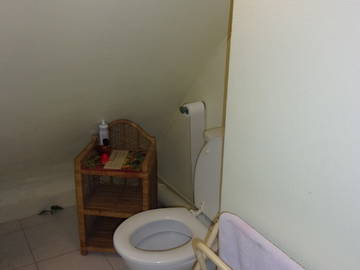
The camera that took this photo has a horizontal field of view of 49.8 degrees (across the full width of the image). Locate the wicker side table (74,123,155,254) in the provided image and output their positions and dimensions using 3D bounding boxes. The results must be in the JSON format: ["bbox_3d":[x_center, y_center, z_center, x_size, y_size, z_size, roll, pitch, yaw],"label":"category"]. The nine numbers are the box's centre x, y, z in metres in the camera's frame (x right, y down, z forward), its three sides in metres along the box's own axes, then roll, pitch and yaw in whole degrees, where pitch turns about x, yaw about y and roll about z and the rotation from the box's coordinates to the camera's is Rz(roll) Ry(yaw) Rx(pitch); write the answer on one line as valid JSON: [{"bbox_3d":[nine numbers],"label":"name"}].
[{"bbox_3d":[-0.341,0.297,2.199,0.383,0.697,0.315,2,19,4],"label":"wicker side table"}]

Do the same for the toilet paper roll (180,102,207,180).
[{"bbox_3d":[0.069,0.027,2.020,0.092,0.389,0.085,-11,22,-30],"label":"toilet paper roll"}]

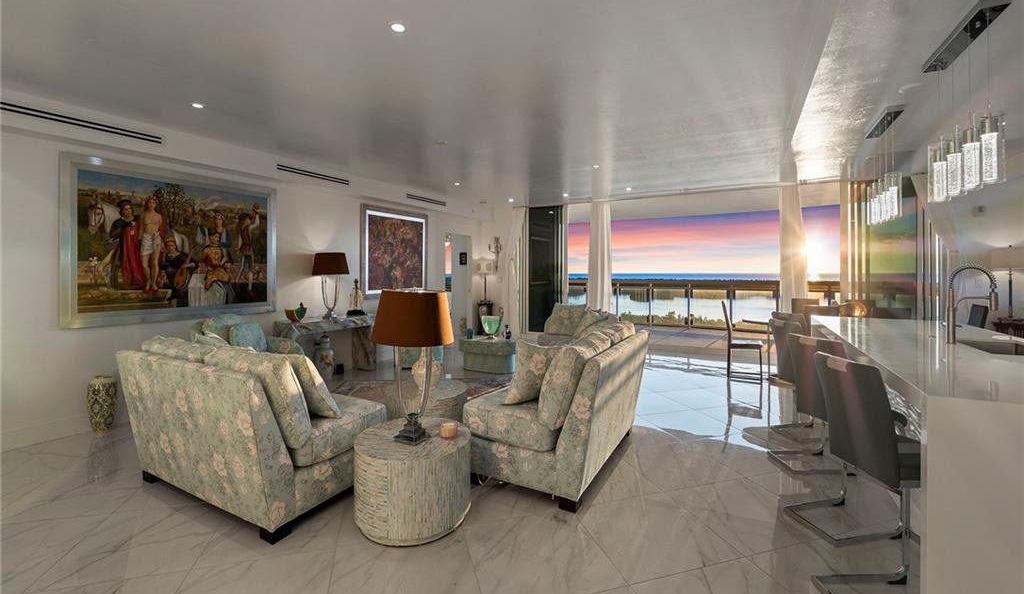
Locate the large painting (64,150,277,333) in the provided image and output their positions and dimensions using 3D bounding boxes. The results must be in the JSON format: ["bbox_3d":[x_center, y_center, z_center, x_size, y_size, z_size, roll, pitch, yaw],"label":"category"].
[{"bbox_3d":[-3.269,-0.511,4.024,0.060,1.465,1.745,1,2,30],"label":"large painting"}]

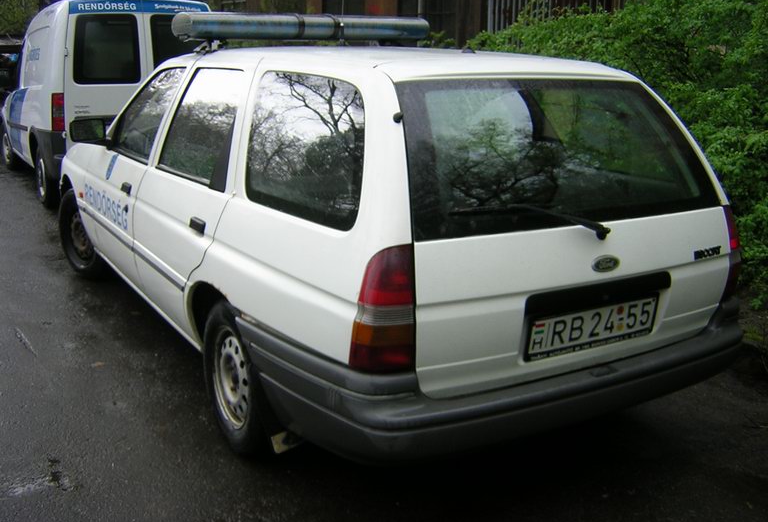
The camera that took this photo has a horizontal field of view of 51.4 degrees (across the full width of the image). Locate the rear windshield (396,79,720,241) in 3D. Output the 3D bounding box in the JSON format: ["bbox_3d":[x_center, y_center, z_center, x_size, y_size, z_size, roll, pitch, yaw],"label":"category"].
[{"bbox_3d":[0.546,-0.359,2.455,1.250,0.510,0.080,-7,-21,-31],"label":"rear windshield"}]

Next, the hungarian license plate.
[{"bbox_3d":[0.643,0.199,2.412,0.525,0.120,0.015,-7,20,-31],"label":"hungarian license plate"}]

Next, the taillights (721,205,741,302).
[{"bbox_3d":[1.200,-0.029,2.820,0.150,0.350,0.145,-7,17,-31],"label":"taillights"}]

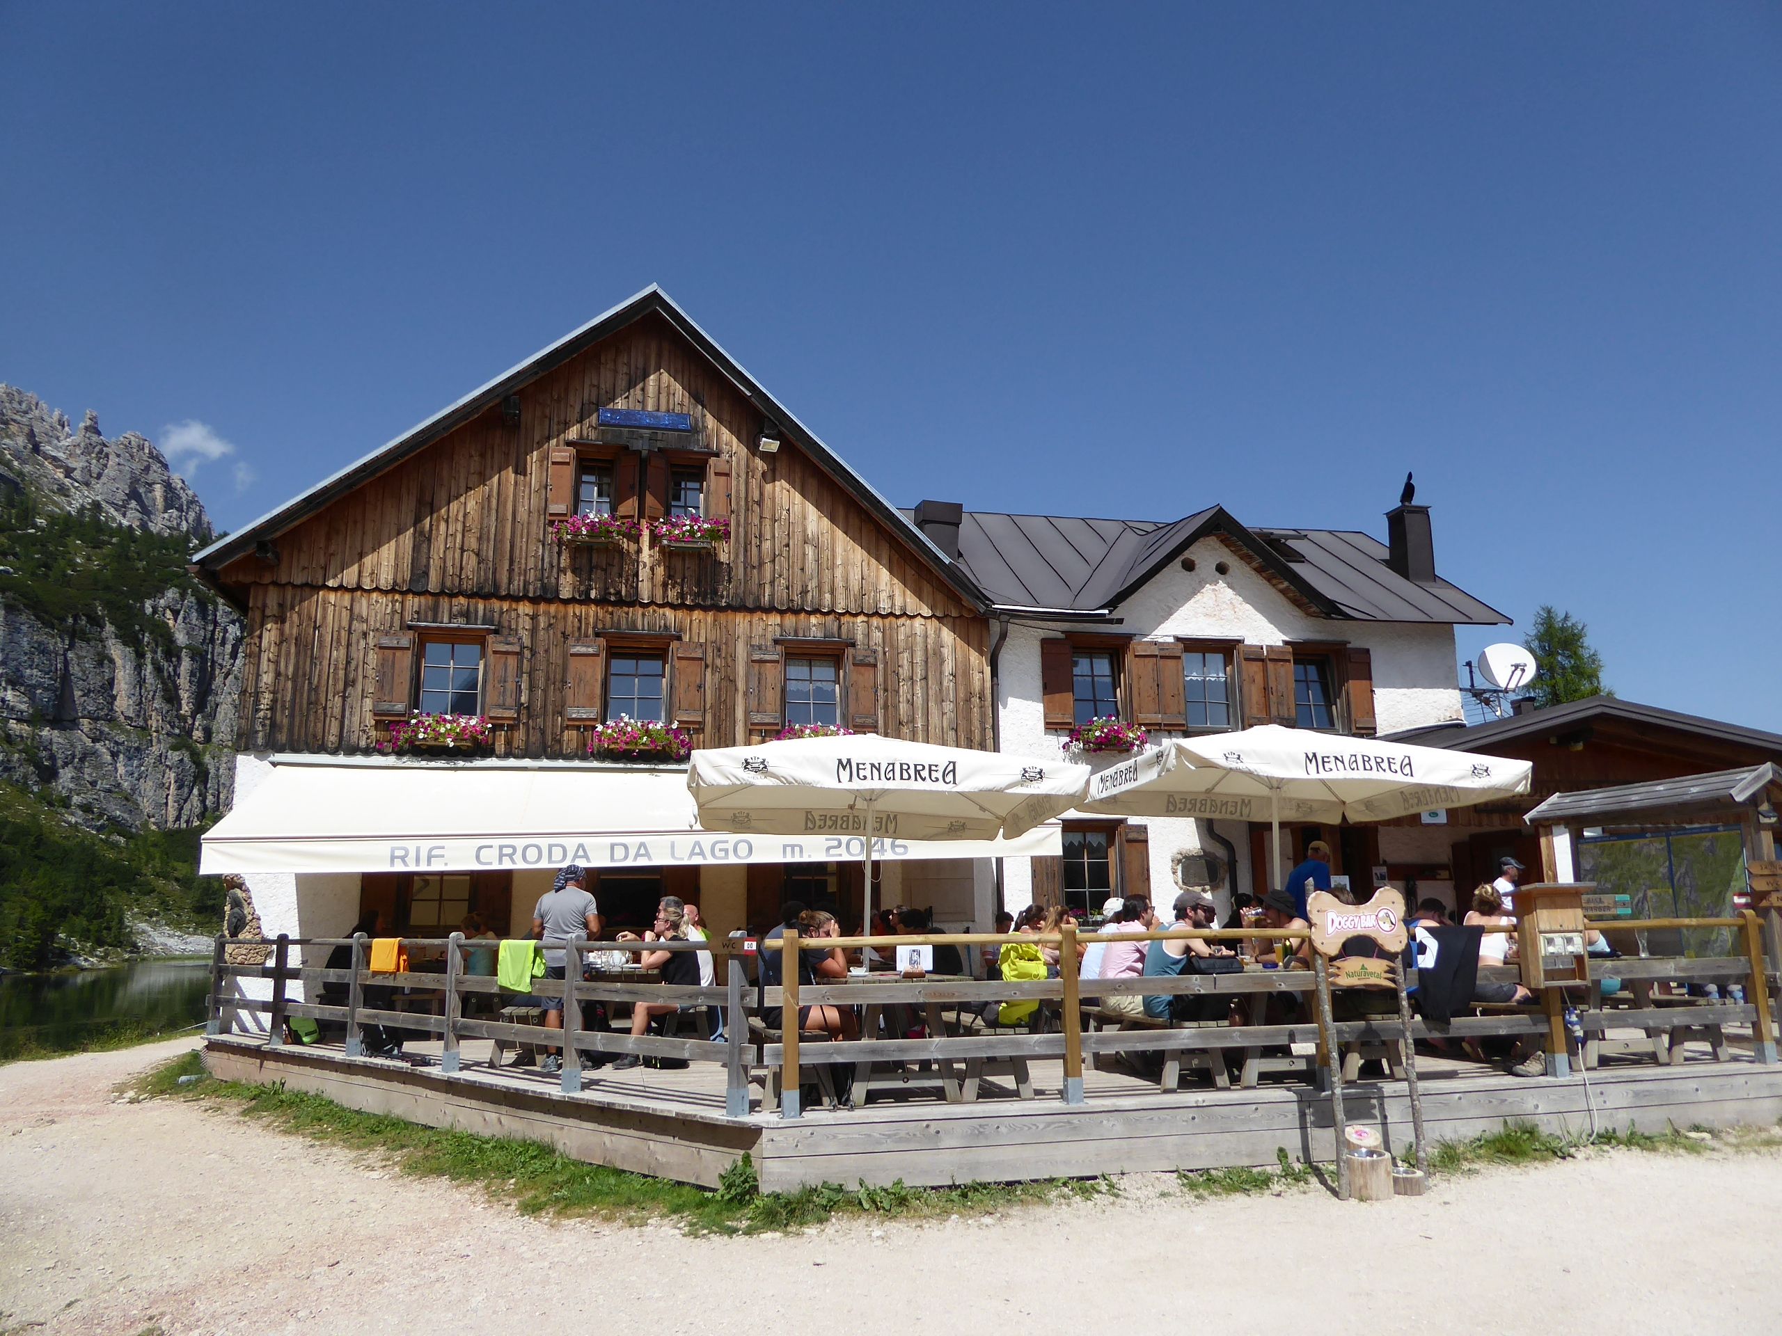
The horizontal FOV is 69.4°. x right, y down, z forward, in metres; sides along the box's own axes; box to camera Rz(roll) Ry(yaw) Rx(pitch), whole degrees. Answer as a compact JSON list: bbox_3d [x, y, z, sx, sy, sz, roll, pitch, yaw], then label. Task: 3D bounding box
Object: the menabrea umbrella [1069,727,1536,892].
[{"bbox_3d":[3.703,2.026,12.028,3.050,3.000,3.050,1,-12,-8],"label":"menabrea umbrella"}]

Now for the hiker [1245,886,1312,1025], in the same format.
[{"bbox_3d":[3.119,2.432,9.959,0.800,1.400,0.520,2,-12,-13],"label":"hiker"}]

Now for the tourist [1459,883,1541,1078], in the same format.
[{"bbox_3d":[4.760,2.433,10.057,0.750,1.400,0.500,8,-14,-36],"label":"tourist"}]

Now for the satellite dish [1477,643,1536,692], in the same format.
[{"bbox_3d":[9.561,0.000,19.973,0.900,0.830,0.400,0,-29,-2],"label":"satellite dish"}]

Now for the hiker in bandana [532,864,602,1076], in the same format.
[{"bbox_3d":[-2.764,2.543,10.988,0.580,1.720,0.360,-2,-11,6],"label":"hiker in bandana"}]

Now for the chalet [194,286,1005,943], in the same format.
[{"bbox_3d":[-4.394,0.502,20.960,10.200,9.800,9.600,2,-12,-12],"label":"chalet"}]

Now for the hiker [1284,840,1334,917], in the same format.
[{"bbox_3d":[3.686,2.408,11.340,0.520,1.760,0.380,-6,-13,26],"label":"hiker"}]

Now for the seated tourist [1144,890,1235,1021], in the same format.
[{"bbox_3d":[2.277,2.412,9.812,0.800,1.400,0.520,2,-12,-13],"label":"seated tourist"}]

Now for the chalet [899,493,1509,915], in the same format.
[{"bbox_3d":[4.500,1.265,21.703,8.400,8.400,7.500,2,-12,-12],"label":"chalet"}]

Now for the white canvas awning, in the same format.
[{"bbox_3d":[-2.790,1.665,15.334,9.300,1.550,2.650,2,-12,-12],"label":"white canvas awning"}]

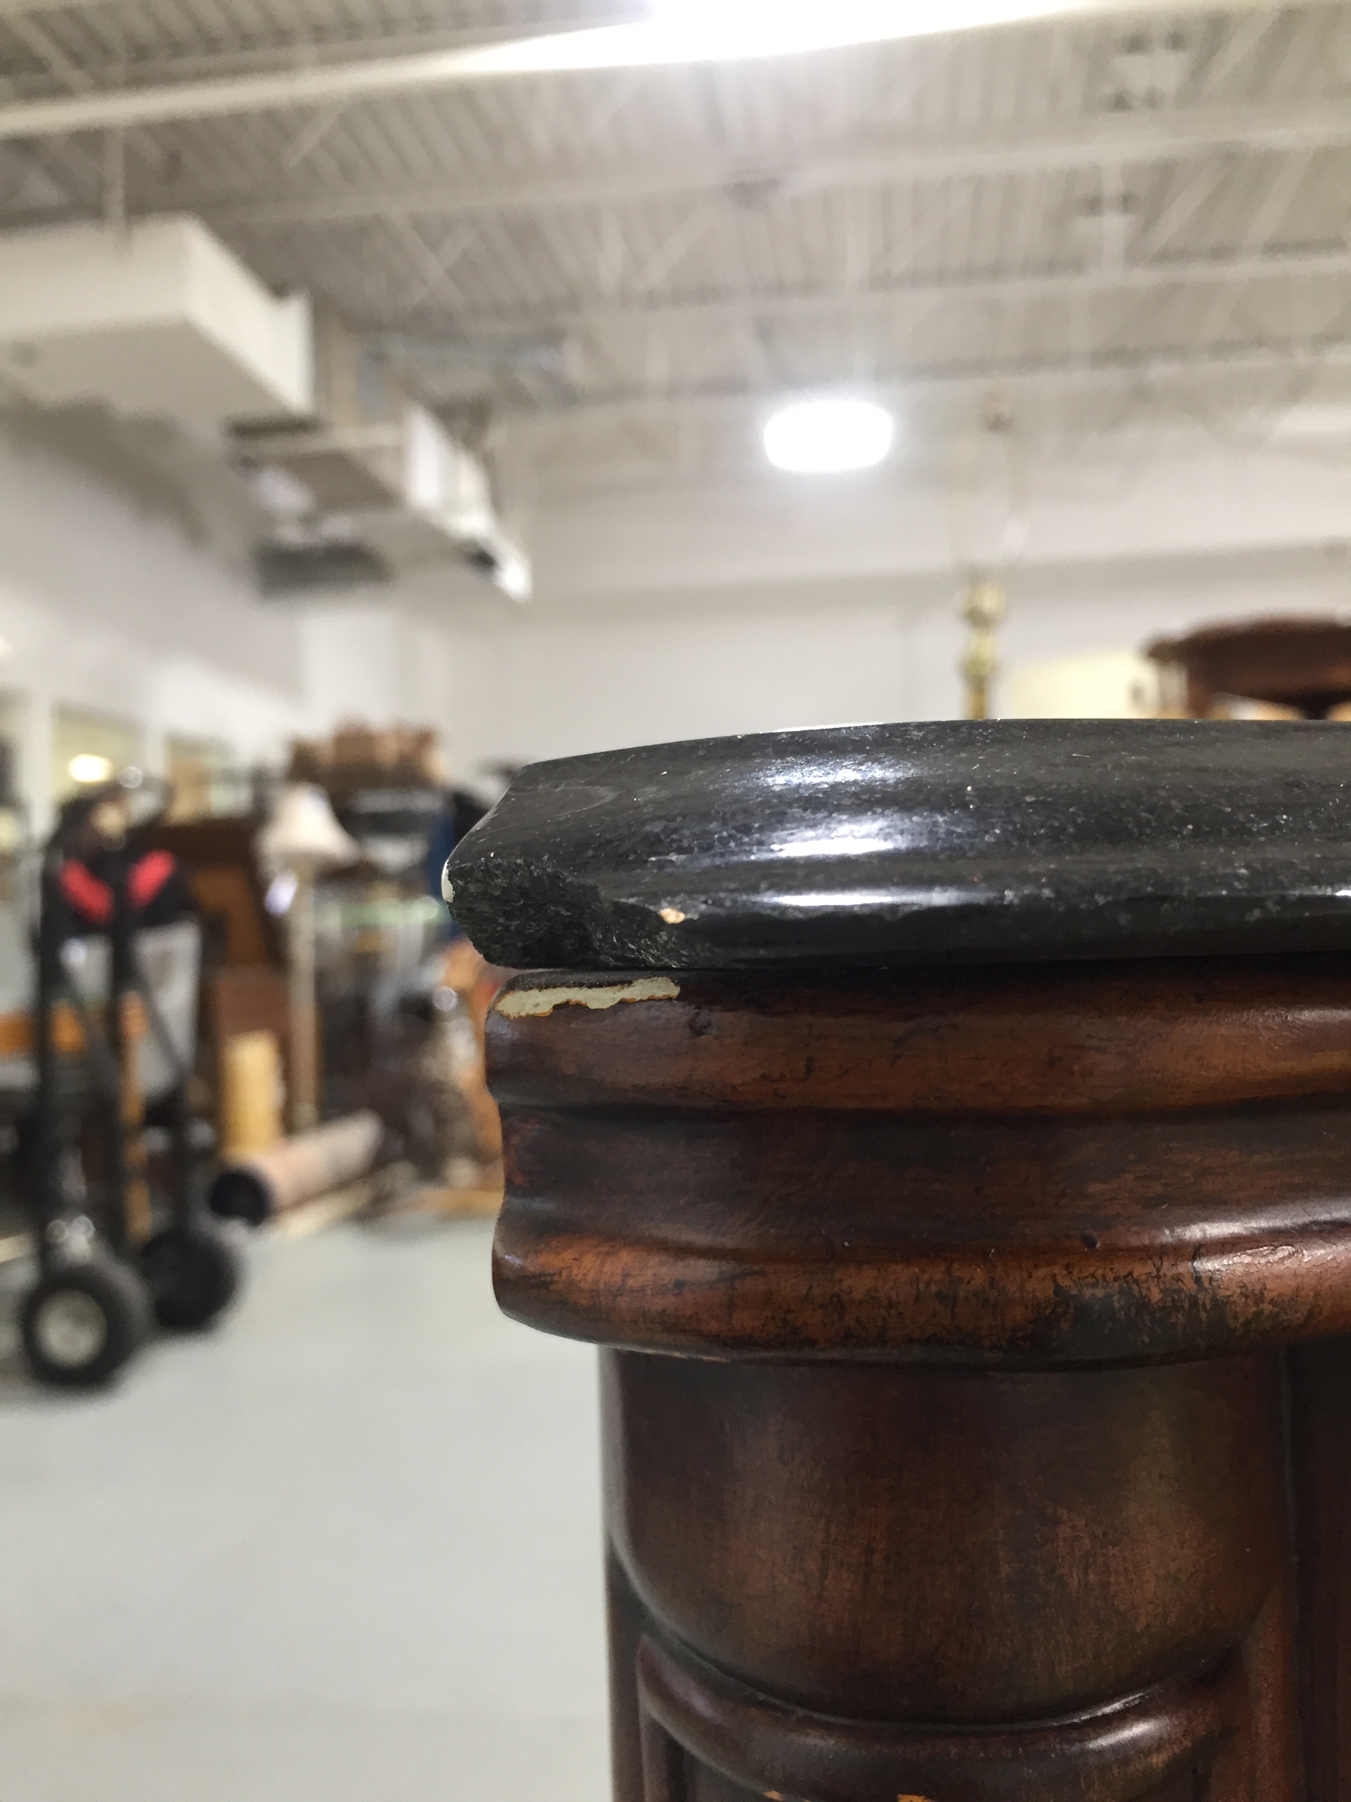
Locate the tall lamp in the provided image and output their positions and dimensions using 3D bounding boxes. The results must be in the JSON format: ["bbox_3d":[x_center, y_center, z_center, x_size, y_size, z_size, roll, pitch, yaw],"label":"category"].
[{"bbox_3d":[-1.460,0.300,5.950,0.370,1.520,0.370,-1,-1,0],"label":"tall lamp"}]

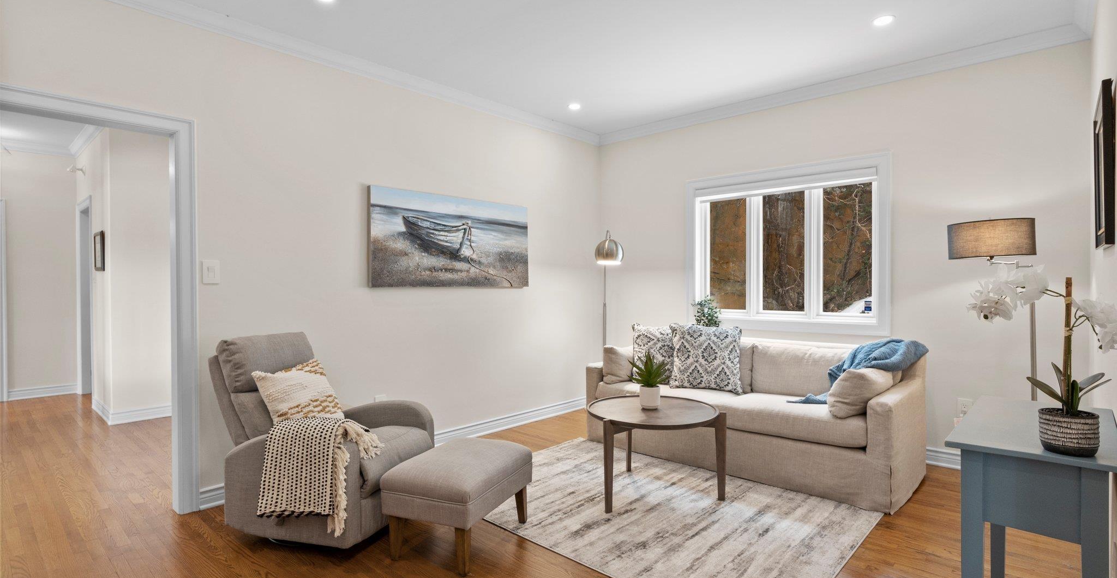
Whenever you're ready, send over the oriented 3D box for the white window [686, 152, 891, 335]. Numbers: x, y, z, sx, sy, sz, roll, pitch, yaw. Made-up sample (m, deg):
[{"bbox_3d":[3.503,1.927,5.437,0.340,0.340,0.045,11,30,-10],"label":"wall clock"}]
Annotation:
[{"bbox_3d":[1.772,-0.318,4.508,1.610,1.300,0.120,0,0,42],"label":"white window"}]

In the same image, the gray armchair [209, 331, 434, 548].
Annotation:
[{"bbox_3d":[-1.255,0.729,3.009,1.000,0.950,0.720,0,0,21],"label":"gray armchair"}]

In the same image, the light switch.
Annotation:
[{"bbox_3d":[-1.932,-0.091,3.107,0.010,0.128,0.086,0,0,42],"label":"light switch"}]

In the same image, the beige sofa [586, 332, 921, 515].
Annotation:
[{"bbox_3d":[1.279,0.783,3.996,2.130,0.820,0.870,0,0,42],"label":"beige sofa"}]

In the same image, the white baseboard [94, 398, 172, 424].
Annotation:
[{"bbox_3d":[-4.227,1.155,5.499,1.080,0.116,0.470,0,0,42],"label":"white baseboard"}]

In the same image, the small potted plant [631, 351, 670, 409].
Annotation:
[{"bbox_3d":[0.557,0.550,3.380,0.235,0.333,0.225,0,0,0],"label":"small potted plant"}]

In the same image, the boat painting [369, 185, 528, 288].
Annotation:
[{"bbox_3d":[-0.782,-0.361,4.359,0.040,0.690,1.500,0,0,42],"label":"boat painting"}]

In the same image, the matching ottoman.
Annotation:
[{"bbox_3d":[-0.458,0.996,2.670,0.455,0.420,0.620,0,0,23],"label":"matching ottoman"}]

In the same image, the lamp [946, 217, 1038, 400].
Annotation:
[{"bbox_3d":[2.537,0.406,3.170,0.500,1.580,0.400,0,0,42],"label":"lamp"}]

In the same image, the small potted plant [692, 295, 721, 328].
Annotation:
[{"bbox_3d":[1.250,0.224,4.701,0.220,0.340,0.220,0,0,42],"label":"small potted plant"}]

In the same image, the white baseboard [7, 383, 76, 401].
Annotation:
[{"bbox_3d":[-5.696,1.138,6.168,0.020,0.110,0.570,0,0,42],"label":"white baseboard"}]

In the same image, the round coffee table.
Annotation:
[{"bbox_3d":[0.548,0.944,3.250,0.780,0.510,0.780,0,0,0],"label":"round coffee table"}]

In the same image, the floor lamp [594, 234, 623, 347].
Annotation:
[{"bbox_3d":[0.457,0.319,5.220,0.270,1.730,0.430,0,0,-6],"label":"floor lamp"}]

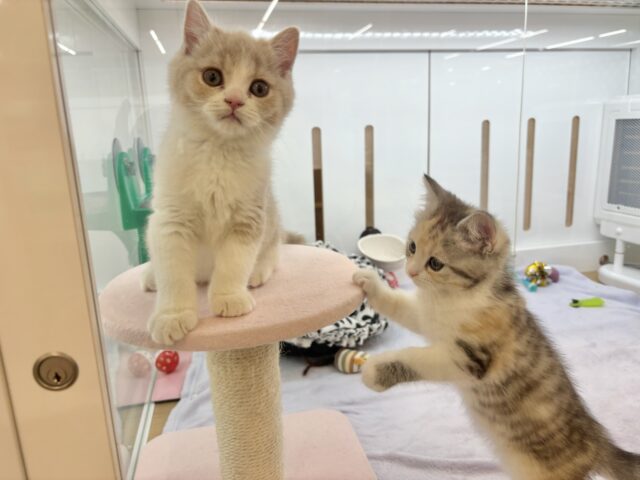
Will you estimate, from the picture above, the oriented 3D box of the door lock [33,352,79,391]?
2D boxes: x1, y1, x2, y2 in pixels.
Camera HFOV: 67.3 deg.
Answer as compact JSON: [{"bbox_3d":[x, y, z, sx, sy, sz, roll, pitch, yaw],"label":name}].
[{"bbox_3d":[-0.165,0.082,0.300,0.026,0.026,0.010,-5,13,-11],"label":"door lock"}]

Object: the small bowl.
[{"bbox_3d":[0.146,0.038,1.121,0.120,0.044,0.120,2,30,-1],"label":"small bowl"}]

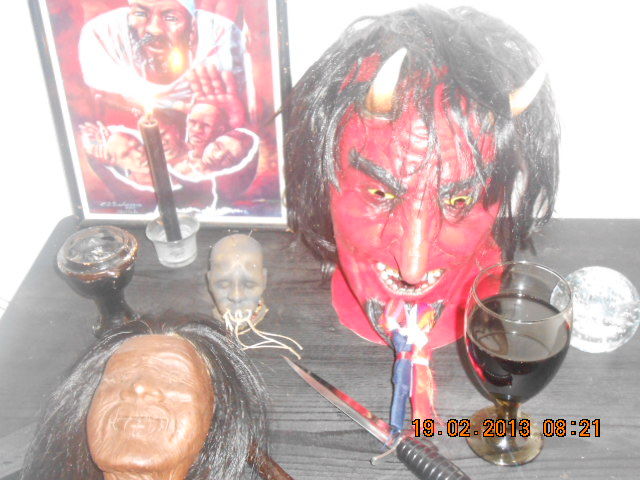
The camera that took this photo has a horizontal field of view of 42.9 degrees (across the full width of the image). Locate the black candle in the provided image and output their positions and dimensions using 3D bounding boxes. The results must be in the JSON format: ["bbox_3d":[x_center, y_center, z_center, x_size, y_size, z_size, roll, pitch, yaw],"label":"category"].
[{"bbox_3d":[-0.169,-0.057,0.875,0.018,0.170,0.018,-11,37,-10],"label":"black candle"}]

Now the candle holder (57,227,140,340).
[{"bbox_3d":[-0.213,0.044,0.814,0.075,0.099,0.075,-15,38,-15],"label":"candle holder"}]

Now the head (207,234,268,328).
[{"bbox_3d":[-0.083,0.041,0.817,0.059,0.088,0.069,-8,36,-6],"label":"head"}]

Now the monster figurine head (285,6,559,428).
[{"bbox_3d":[0.096,-0.055,0.753,0.245,0.300,0.280,5,37,12],"label":"monster figurine head"}]

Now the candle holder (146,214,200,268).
[{"bbox_3d":[-0.163,0.002,0.917,0.058,0.041,0.058,-11,37,-10],"label":"candle holder"}]

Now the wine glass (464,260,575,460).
[{"bbox_3d":[0.154,0.103,0.651,0.080,0.160,0.080,7,38,14],"label":"wine glass"}]

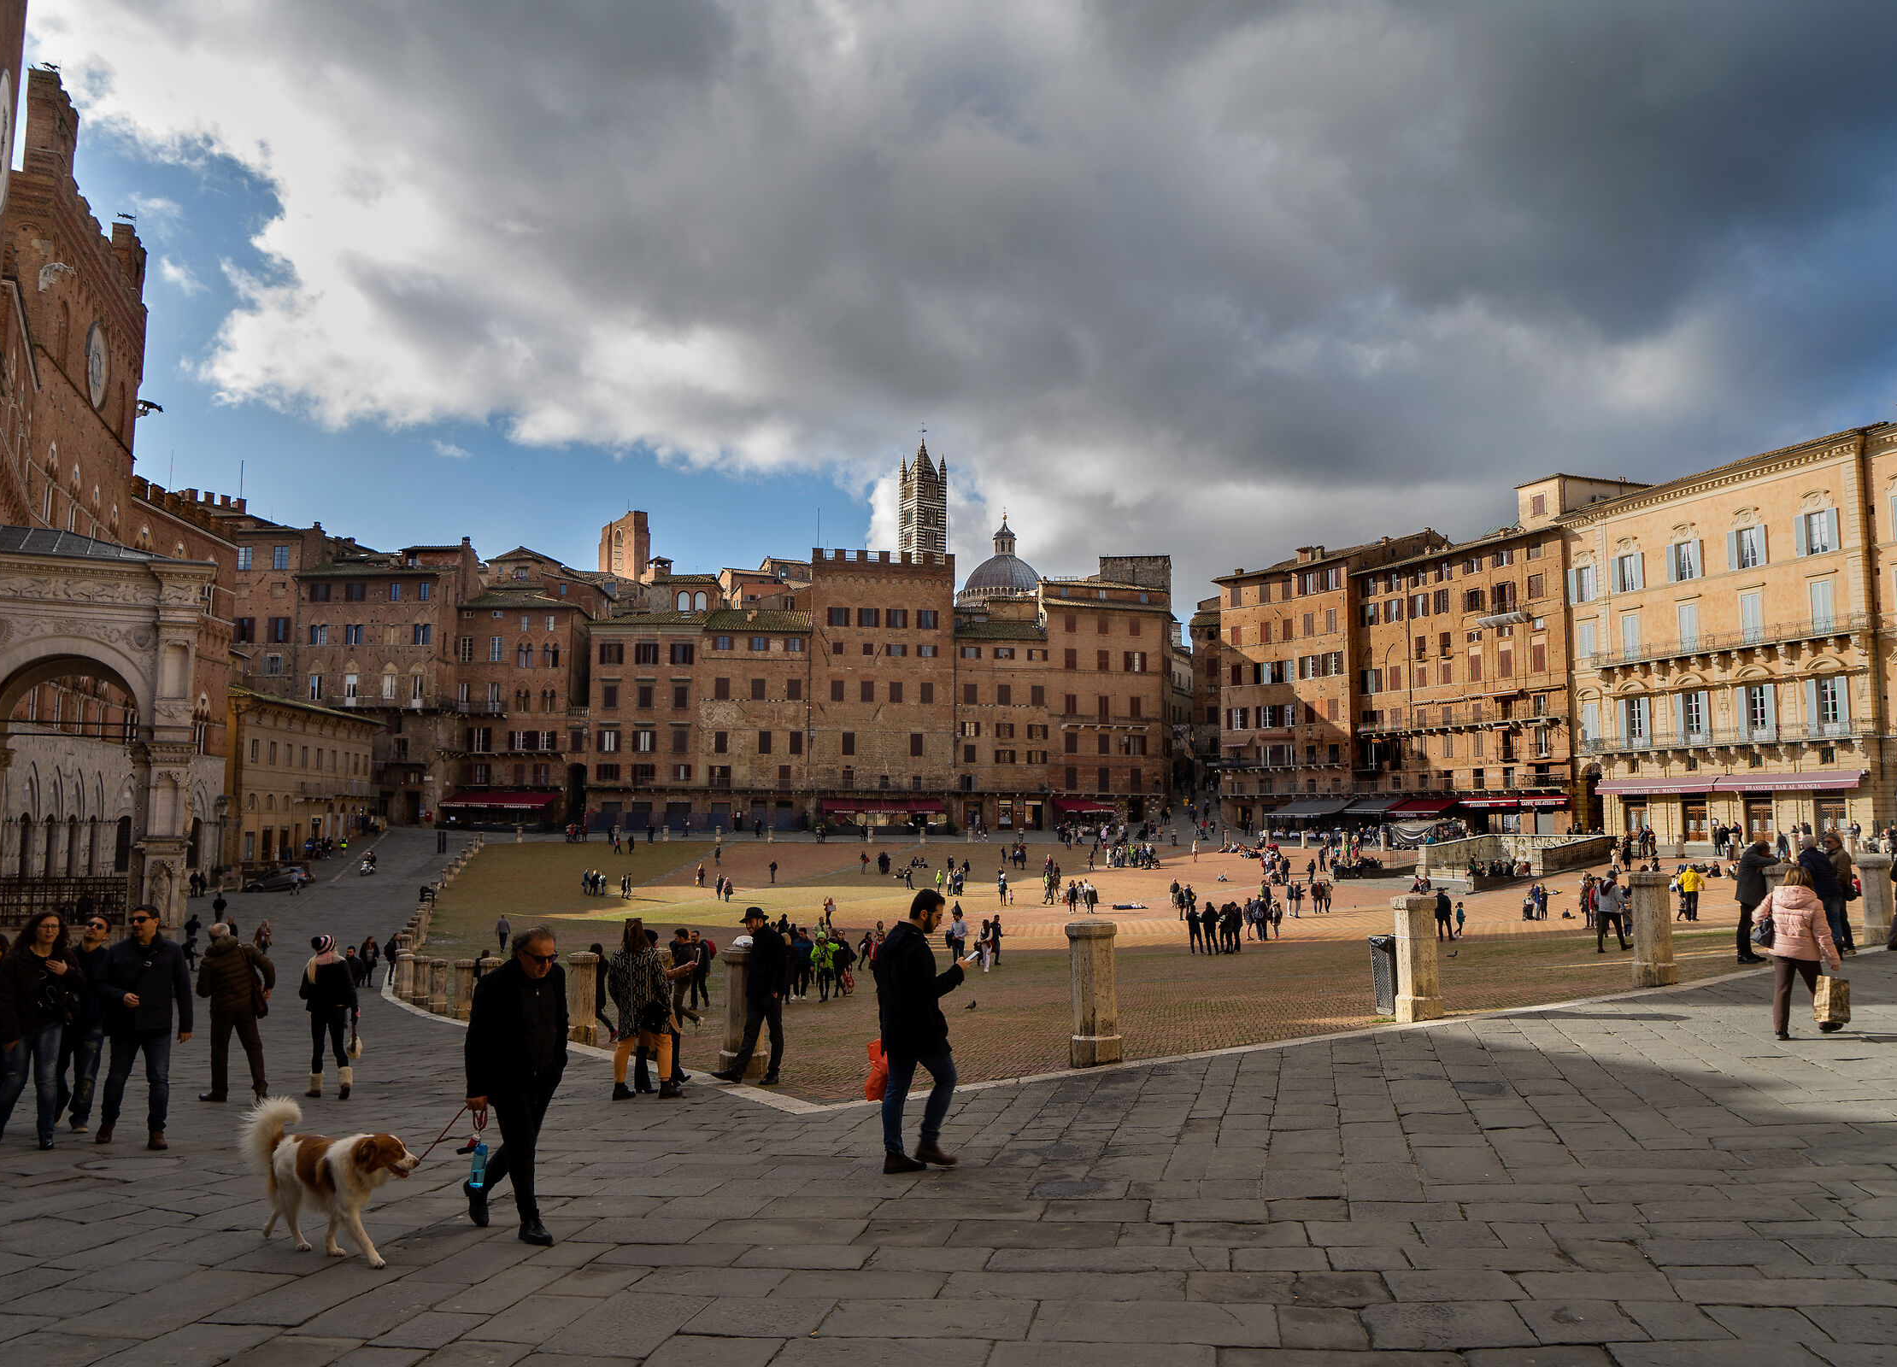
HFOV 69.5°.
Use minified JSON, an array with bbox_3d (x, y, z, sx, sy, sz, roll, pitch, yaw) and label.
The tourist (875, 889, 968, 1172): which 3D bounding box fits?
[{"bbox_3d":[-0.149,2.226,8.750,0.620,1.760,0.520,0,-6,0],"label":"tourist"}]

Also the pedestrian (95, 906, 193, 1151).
[{"bbox_3d":[-5.948,2.554,10.205,0.620,1.770,0.450,2,-6,-23],"label":"pedestrian"}]

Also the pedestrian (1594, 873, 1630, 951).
[{"bbox_3d":[14.462,4.952,29.700,0.600,1.730,0.550,2,-6,-15],"label":"pedestrian"}]

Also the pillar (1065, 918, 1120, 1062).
[{"bbox_3d":[1.386,2.934,13.000,0.470,1.360,0.470,3,-7,-28],"label":"pillar"}]

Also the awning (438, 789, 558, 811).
[{"bbox_3d":[-40.597,10.512,123.500,9.600,1.500,3.700,0,-6,5],"label":"awning"}]

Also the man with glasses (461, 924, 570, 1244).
[{"bbox_3d":[-2.518,2.304,7.958,0.580,1.740,0.530,-4,-7,38],"label":"man with glasses"}]

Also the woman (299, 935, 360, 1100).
[{"bbox_3d":[-6.355,3.413,14.091,0.560,1.660,0.420,3,-6,-25],"label":"woman"}]

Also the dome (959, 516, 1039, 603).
[{"bbox_3d":[12.964,-28.535,316.072,20.500,20.500,20.500,0,-5,0],"label":"dome"}]

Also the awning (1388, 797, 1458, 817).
[{"bbox_3d":[36.937,9.721,106.300,2.600,1.450,4.700,3,-6,-22],"label":"awning"}]

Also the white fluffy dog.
[{"bbox_3d":[-3.406,2.735,7.500,1.120,0.800,0.340,-2,-6,23],"label":"white fluffy dog"}]

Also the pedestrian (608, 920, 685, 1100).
[{"bbox_3d":[-2.945,3.185,13.436,0.550,1.700,0.480,-4,-7,37],"label":"pedestrian"}]

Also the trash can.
[{"bbox_3d":[4.928,3.290,15.360,0.280,0.890,0.340,4,-6,-34],"label":"trash can"}]

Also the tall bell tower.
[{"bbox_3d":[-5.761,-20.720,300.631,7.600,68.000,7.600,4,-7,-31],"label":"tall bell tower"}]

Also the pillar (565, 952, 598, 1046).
[{"bbox_3d":[-5.620,4.853,21.070,0.470,1.380,0.470,3,-6,-24],"label":"pillar"}]

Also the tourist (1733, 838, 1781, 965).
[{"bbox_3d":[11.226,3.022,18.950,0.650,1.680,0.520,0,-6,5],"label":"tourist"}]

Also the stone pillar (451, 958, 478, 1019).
[{"bbox_3d":[-10.910,6.859,30.892,0.520,1.360,0.520,2,-6,-19],"label":"stone pillar"}]

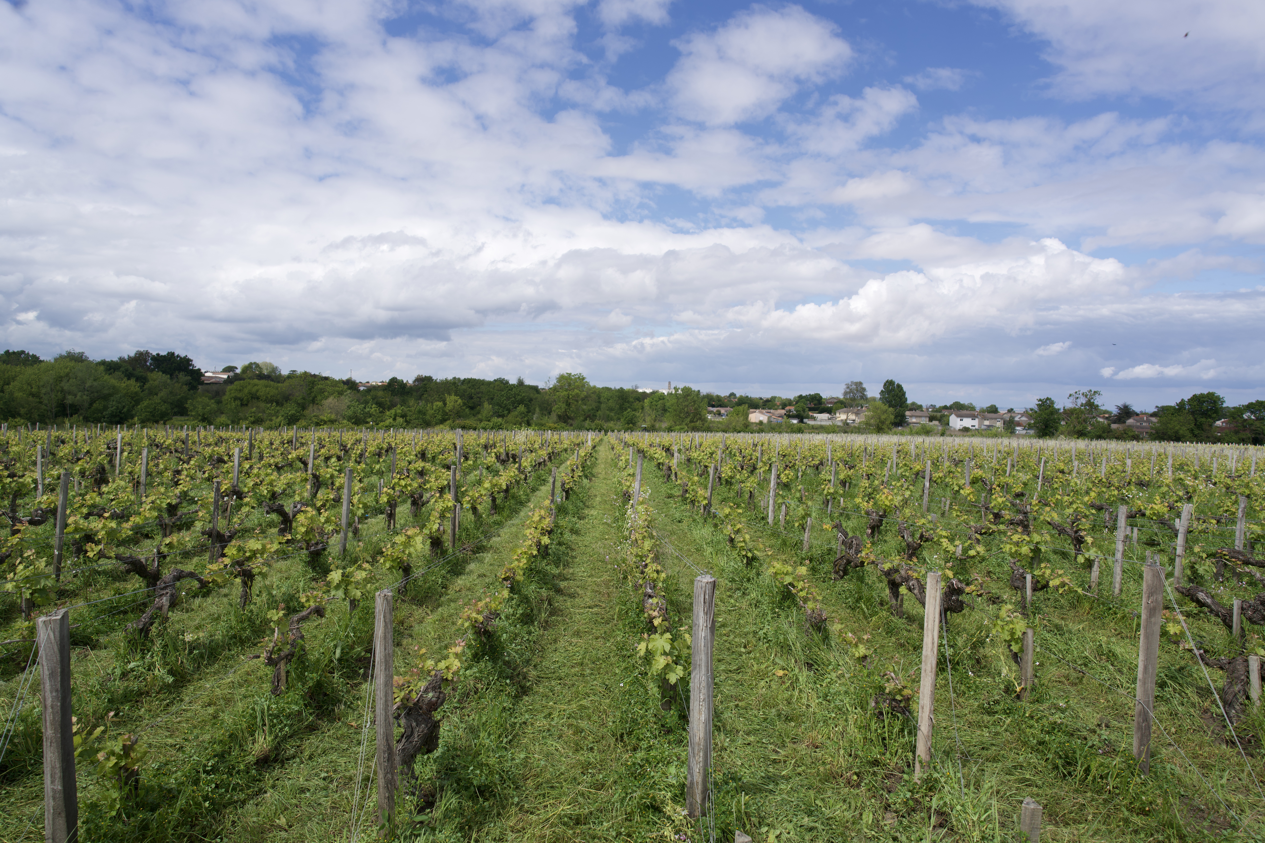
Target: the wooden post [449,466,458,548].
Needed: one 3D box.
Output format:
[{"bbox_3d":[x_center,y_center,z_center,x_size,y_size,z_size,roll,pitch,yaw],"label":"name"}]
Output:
[{"bbox_3d":[-2.355,1.139,11.101,0.065,1.110,0.065,1,1,-2],"label":"wooden post"}]

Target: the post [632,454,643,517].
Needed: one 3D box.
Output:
[{"bbox_3d":[0.076,1.077,13.608,0.068,1.074,0.068,6,0,-2],"label":"post"}]

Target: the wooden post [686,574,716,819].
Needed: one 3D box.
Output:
[{"bbox_3d":[0.300,1.204,3.650,0.093,1.062,0.093,2,1,-2],"label":"wooden post"}]

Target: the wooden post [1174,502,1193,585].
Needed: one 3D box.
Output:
[{"bbox_3d":[5.819,1.306,8.910,0.080,0.906,0.080,8,0,-2],"label":"wooden post"}]

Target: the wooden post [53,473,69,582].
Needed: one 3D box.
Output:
[{"bbox_3d":[-5.521,1.029,8.149,0.069,1.059,0.069,4,0,-2],"label":"wooden post"}]

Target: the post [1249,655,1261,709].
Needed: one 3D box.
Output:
[{"bbox_3d":[3.926,1.650,5.310,0.064,0.340,0.064,-4,1,-2],"label":"post"}]

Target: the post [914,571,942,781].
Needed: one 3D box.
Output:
[{"bbox_3d":[1.448,1.248,4.114,0.068,1.027,0.068,3,1,-2],"label":"post"}]

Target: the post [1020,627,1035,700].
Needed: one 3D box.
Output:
[{"bbox_3d":[2.519,1.552,5.383,0.062,0.471,0.062,3,1,-2],"label":"post"}]

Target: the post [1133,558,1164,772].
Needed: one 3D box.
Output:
[{"bbox_3d":[2.595,1.256,4.243,0.095,1.062,0.095,2,1,-2],"label":"post"}]

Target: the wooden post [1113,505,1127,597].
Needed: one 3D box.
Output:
[{"bbox_3d":[4.795,1.279,8.294,0.072,0.907,0.072,4,0,-2],"label":"wooden post"}]

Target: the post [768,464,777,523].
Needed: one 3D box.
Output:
[{"bbox_3d":[2.259,1.182,13.576,0.075,0.997,0.075,4,0,-2],"label":"post"}]

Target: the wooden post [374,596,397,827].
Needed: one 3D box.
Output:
[{"bbox_3d":[-0.965,1.137,3.301,0.068,0.943,0.068,0,2,-2],"label":"wooden post"}]

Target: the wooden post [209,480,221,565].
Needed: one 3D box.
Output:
[{"bbox_3d":[-4.577,1.115,9.234,0.058,0.933,0.058,4,0,-2],"label":"wooden post"}]

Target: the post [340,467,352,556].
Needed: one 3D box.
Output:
[{"bbox_3d":[-3.518,1.118,10.358,0.073,1.101,0.073,5,1,-2],"label":"post"}]

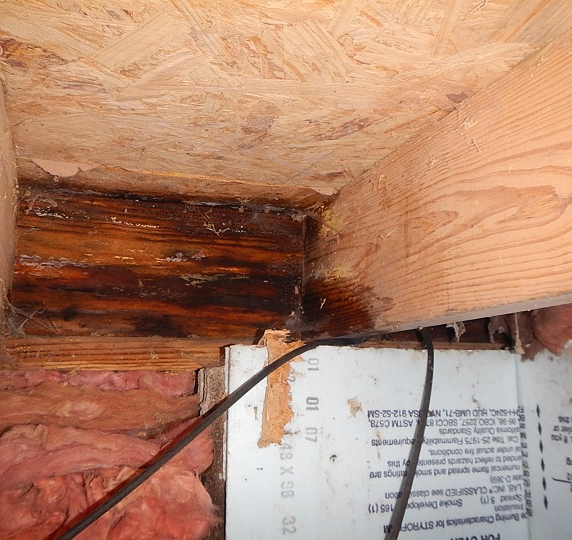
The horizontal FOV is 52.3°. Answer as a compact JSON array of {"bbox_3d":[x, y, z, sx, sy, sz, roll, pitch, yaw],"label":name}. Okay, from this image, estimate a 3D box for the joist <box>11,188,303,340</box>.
[{"bbox_3d":[-0.153,0.003,0.766,0.370,0.186,0.040,4,-12,-20],"label":"joist"}]

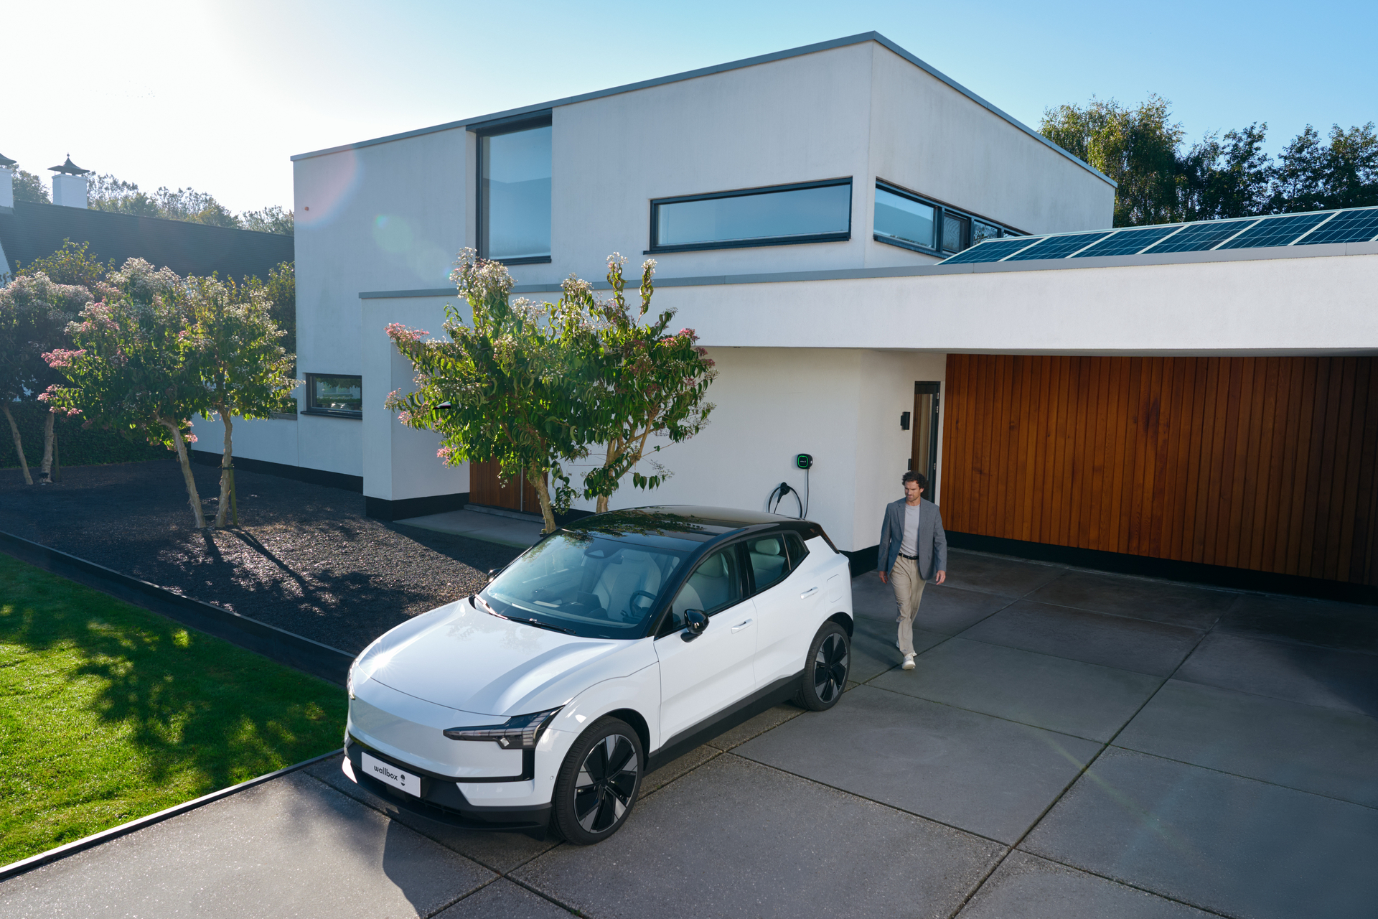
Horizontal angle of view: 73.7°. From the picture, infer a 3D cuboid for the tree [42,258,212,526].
[{"bbox_3d":[-8.793,-0.982,14.361,2.650,4.150,2.500,-3,8,-31],"label":"tree"}]

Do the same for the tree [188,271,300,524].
[{"bbox_3d":[-7.063,-0.871,14.402,2.050,3.930,2.100,-2,7,-26],"label":"tree"}]

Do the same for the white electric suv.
[{"bbox_3d":[-0.409,1.320,6.928,1.900,1.550,4.230,6,8,37],"label":"white electric suv"}]

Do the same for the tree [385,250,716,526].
[{"bbox_3d":[-1.612,-0.402,10.745,3.750,4.050,3.200,0,7,-9],"label":"tree"}]

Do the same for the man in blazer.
[{"bbox_3d":[2.126,1.017,8.710,0.630,1.820,0.550,4,7,27],"label":"man in blazer"}]

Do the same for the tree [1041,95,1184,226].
[{"bbox_3d":[15.681,-7.150,33.984,6.500,12.600,6.500,4,7,24],"label":"tree"}]

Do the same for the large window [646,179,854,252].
[{"bbox_3d":[0.768,-3.287,12.551,3.200,0.780,0.120,6,8,35],"label":"large window"}]

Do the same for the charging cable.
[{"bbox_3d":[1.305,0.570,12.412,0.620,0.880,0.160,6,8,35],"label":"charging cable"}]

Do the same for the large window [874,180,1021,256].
[{"bbox_3d":[4.251,-3.391,14.054,0.130,0.780,6.100,6,9,38],"label":"large window"}]

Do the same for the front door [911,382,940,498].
[{"bbox_3d":[3.390,0.117,13.476,0.100,2.460,0.930,6,9,38],"label":"front door"}]

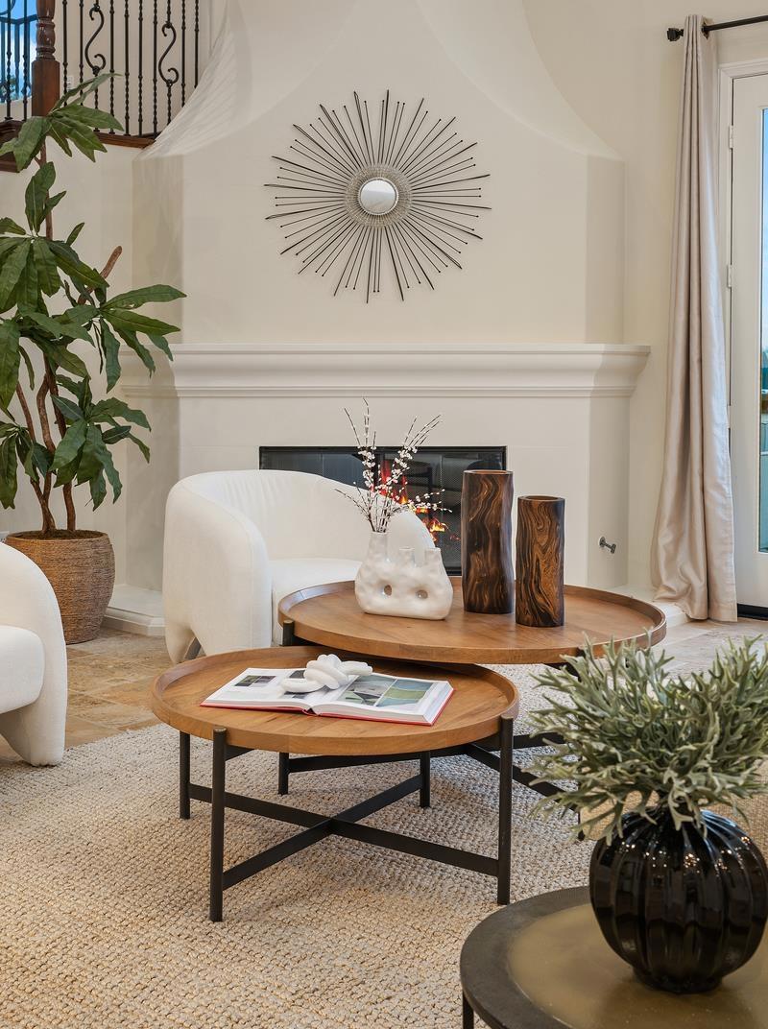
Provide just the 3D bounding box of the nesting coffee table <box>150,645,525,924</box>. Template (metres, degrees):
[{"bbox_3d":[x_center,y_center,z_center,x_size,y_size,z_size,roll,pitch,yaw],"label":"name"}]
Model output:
[{"bbox_3d":[-0.113,0.577,2.817,0.825,0.384,0.825,-1,5,-12],"label":"nesting coffee table"}]

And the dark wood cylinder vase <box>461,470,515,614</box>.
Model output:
[{"bbox_3d":[0.294,0.074,3.521,0.145,0.386,0.145,0,5,0],"label":"dark wood cylinder vase"}]

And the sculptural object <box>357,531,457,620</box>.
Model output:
[{"bbox_3d":[0.055,0.161,3.466,0.262,0.228,0.109,2,5,20],"label":"sculptural object"}]

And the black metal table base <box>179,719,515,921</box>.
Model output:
[{"bbox_3d":[-0.117,0.579,2.811,0.627,0.380,0.605,-1,5,-12],"label":"black metal table base"}]

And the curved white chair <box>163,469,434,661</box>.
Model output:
[{"bbox_3d":[-0.317,0.199,4.657,0.862,0.713,0.813,-3,6,-33],"label":"curved white chair"}]

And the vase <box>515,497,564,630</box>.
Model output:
[{"bbox_3d":[0.418,0.122,3.341,0.126,0.332,0.126,0,5,0],"label":"vase"}]

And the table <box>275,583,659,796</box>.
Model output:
[{"bbox_3d":[0.228,0.478,3.403,1.036,0.447,1.036,-1,5,-12],"label":"table"}]

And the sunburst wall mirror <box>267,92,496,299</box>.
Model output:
[{"bbox_3d":[-0.026,-1.463,5.736,1.033,0.975,0.050,0,2,0],"label":"sunburst wall mirror"}]

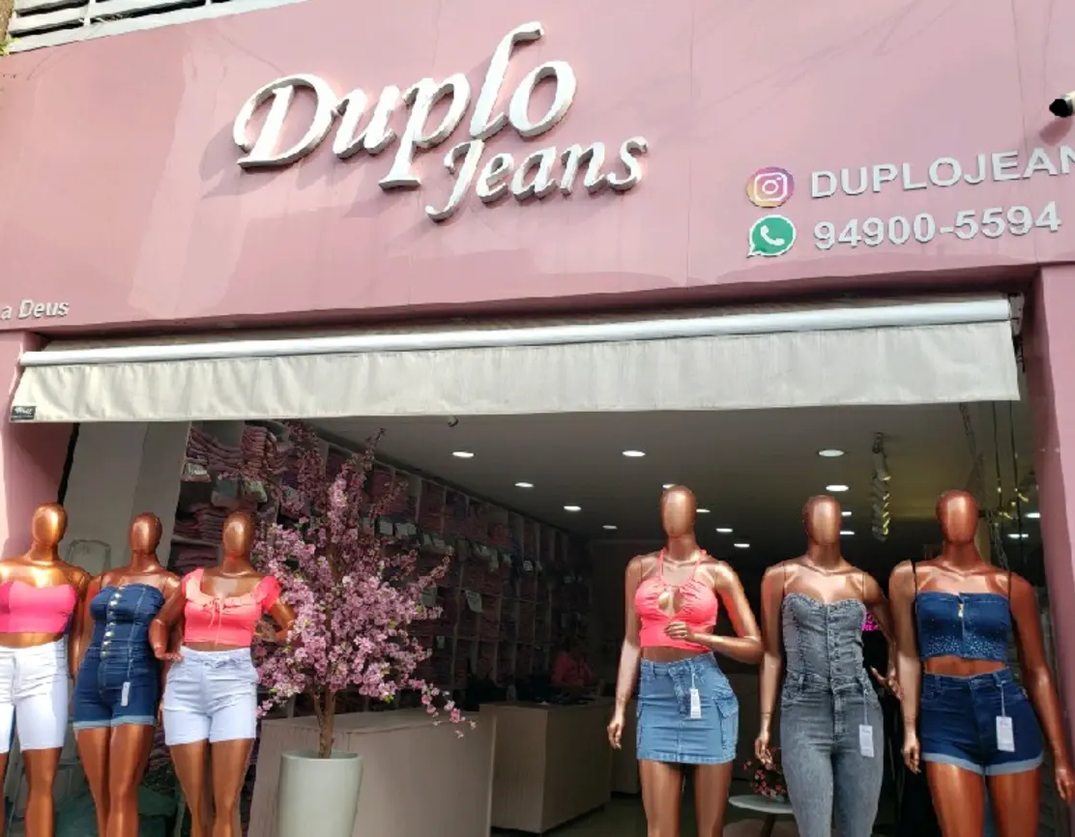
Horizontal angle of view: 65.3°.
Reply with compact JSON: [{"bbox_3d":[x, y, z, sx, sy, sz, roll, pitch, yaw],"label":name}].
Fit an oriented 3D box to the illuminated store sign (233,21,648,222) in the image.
[{"bbox_3d":[-0.548,-1.406,4.124,2.216,0.977,0.080,-1,-13,17],"label":"illuminated store sign"}]

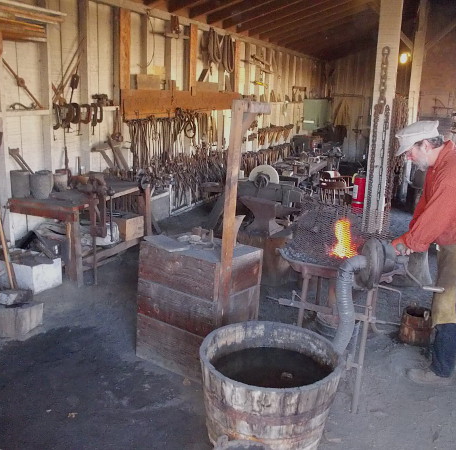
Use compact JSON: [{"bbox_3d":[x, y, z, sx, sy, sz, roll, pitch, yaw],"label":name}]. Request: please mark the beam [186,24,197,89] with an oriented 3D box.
[{"bbox_3d":[-0.503,-2.445,7.400,0.050,0.957,0.200,8,16,21],"label":"beam"}]

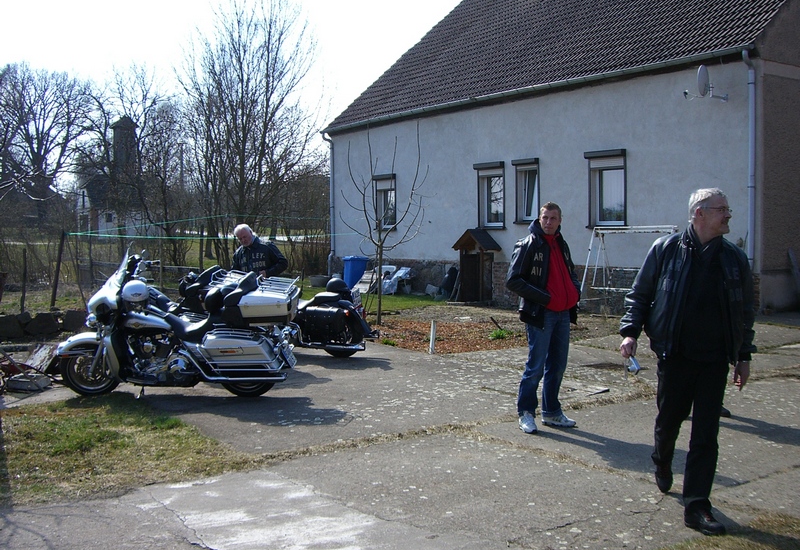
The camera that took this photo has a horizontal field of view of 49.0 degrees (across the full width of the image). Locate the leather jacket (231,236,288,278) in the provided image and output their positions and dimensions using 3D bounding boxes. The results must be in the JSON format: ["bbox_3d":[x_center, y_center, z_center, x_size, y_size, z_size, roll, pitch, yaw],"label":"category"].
[{"bbox_3d":[-1.668,-0.090,10.506,0.620,0.700,0.400,1,3,18],"label":"leather jacket"}]

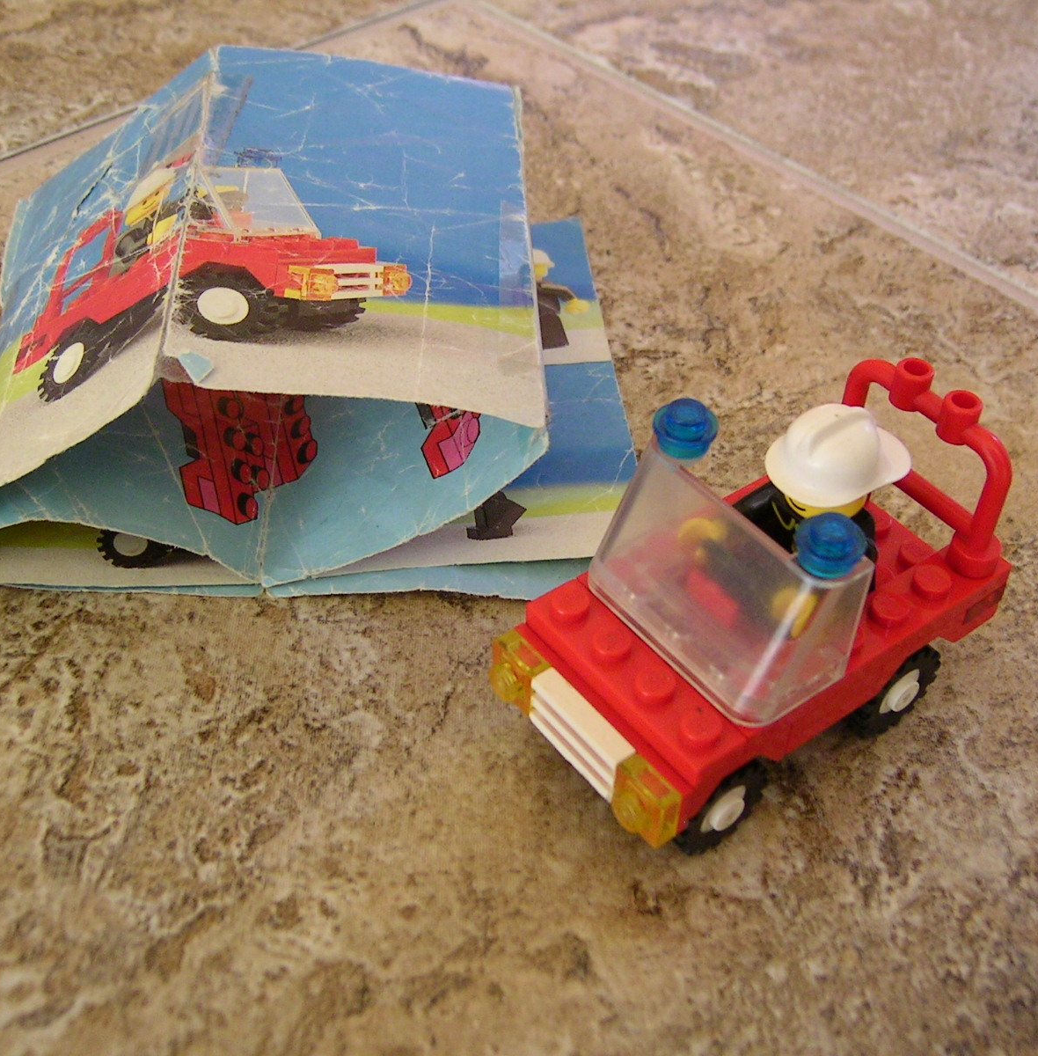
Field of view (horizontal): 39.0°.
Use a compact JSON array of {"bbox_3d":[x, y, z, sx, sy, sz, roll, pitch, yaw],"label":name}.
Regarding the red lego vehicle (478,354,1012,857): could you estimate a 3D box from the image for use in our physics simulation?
[{"bbox_3d":[0.031,0.006,0.185,0.063,0.044,0.034,-26,50,-27],"label":"red lego vehicle"}]

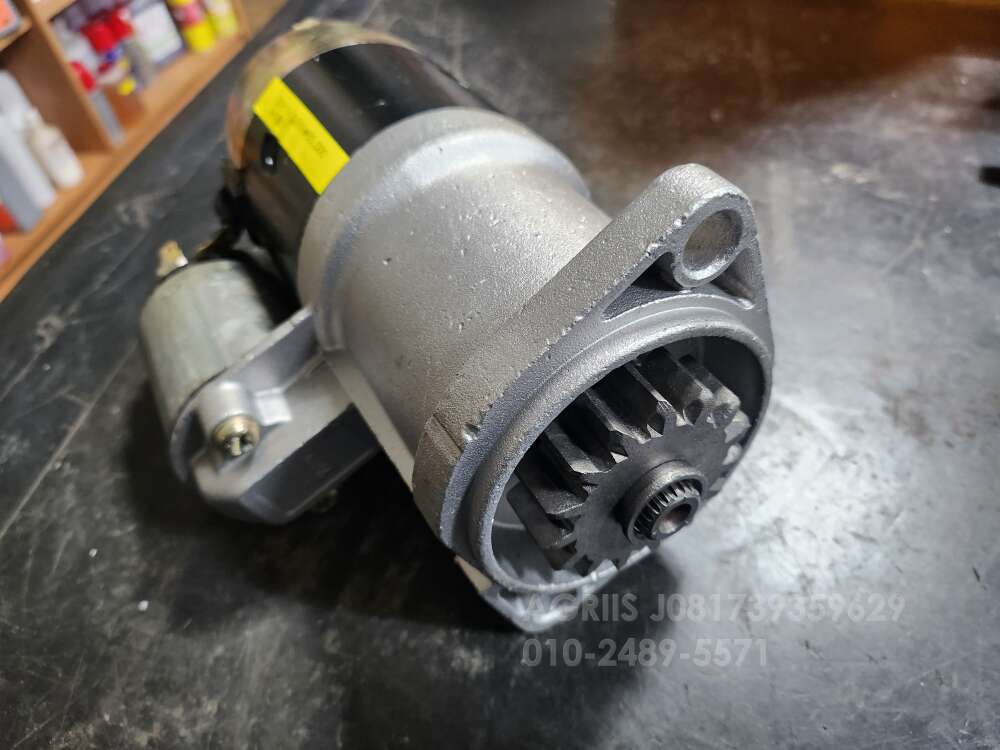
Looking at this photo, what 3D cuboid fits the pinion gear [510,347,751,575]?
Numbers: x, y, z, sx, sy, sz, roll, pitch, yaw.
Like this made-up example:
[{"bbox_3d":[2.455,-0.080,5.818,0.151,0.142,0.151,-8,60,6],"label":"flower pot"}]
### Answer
[{"bbox_3d":[0.027,0.020,0.140,0.049,0.049,0.021,-22,46,-18],"label":"pinion gear"}]

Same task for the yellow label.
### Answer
[{"bbox_3d":[-0.058,-0.069,0.194,0.012,0.001,0.070,-50,47,10],"label":"yellow label"}]

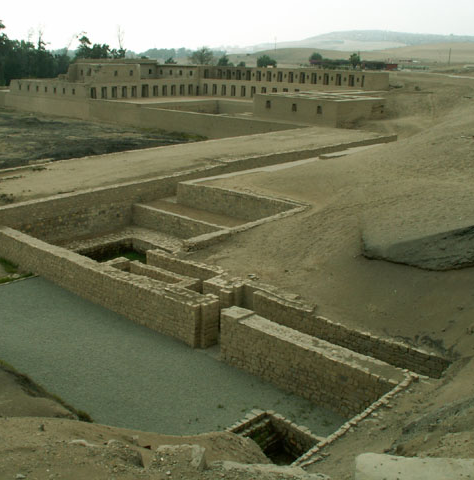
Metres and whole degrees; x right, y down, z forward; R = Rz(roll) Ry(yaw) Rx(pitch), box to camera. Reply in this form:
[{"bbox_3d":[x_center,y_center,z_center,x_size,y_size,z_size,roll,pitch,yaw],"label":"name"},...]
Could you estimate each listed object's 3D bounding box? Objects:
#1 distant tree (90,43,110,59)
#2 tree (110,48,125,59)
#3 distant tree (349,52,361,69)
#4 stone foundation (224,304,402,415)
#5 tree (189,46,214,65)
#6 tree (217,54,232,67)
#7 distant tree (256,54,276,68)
[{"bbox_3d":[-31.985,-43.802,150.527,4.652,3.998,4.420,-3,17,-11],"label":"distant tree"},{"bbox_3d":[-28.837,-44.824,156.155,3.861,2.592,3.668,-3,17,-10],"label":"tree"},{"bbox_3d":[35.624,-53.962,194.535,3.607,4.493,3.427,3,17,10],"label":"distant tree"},{"bbox_3d":[2.575,4.551,23.703,7.983,1.951,1.044,15,22,42],"label":"stone foundation"},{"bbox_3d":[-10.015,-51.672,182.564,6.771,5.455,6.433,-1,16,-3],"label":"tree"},{"bbox_3d":[-3.444,-49.211,178.301,3.857,3.552,3.665,0,16,-1],"label":"tree"},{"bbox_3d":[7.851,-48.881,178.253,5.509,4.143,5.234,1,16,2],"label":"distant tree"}]

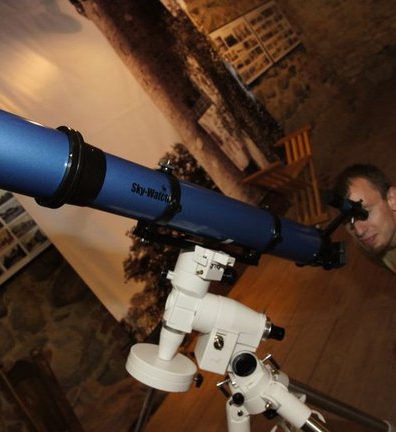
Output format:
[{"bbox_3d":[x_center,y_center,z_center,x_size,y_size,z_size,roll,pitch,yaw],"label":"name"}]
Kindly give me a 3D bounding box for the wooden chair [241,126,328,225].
[{"bbox_3d":[0.908,-0.305,4.090,0.461,0.648,0.746,-26,15,46],"label":"wooden chair"}]

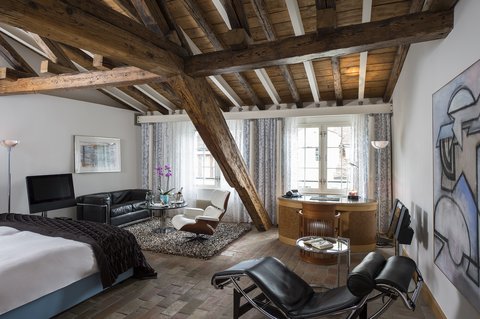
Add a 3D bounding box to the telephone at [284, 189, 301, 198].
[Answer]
[{"bbox_3d":[0.903,0.586,5.048,0.220,0.120,0.200,0,0,15],"label":"telephone"}]

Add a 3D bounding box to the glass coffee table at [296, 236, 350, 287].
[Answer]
[{"bbox_3d":[0.800,1.100,2.800,0.520,0.600,0.520,0,0,19],"label":"glass coffee table"}]

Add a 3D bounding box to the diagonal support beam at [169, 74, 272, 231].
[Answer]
[{"bbox_3d":[-0.130,0.075,4.740,0.240,3.350,0.350,0,43,29],"label":"diagonal support beam"}]

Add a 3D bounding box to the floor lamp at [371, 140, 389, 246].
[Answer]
[{"bbox_3d":[2.368,0.542,4.951,0.290,1.730,0.290,0,0,20],"label":"floor lamp"}]

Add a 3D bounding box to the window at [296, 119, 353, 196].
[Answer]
[{"bbox_3d":[1.712,-0.041,5.994,1.120,1.520,0.120,0,0,20],"label":"window"}]

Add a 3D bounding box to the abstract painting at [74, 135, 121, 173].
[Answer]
[{"bbox_3d":[-2.970,-0.070,6.220,0.040,0.740,1.080,0,0,25],"label":"abstract painting"}]

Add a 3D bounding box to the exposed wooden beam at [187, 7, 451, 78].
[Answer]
[{"bbox_3d":[0.545,-1.080,2.960,2.620,0.215,0.220,0,0,29],"label":"exposed wooden beam"}]

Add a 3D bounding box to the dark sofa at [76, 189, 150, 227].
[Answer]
[{"bbox_3d":[-2.608,1.025,6.242,0.710,0.690,1.320,0,0,20],"label":"dark sofa"}]

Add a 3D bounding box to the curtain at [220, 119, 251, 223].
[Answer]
[{"bbox_3d":[-0.120,0.245,6.413,0.770,2.280,0.140,0,0,20],"label":"curtain"}]

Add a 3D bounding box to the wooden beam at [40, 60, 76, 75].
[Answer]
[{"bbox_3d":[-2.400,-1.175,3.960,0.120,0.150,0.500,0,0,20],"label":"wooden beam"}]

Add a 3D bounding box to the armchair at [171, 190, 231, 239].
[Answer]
[{"bbox_3d":[-0.690,0.945,5.020,0.840,0.830,0.830,0,0,-24],"label":"armchair"}]

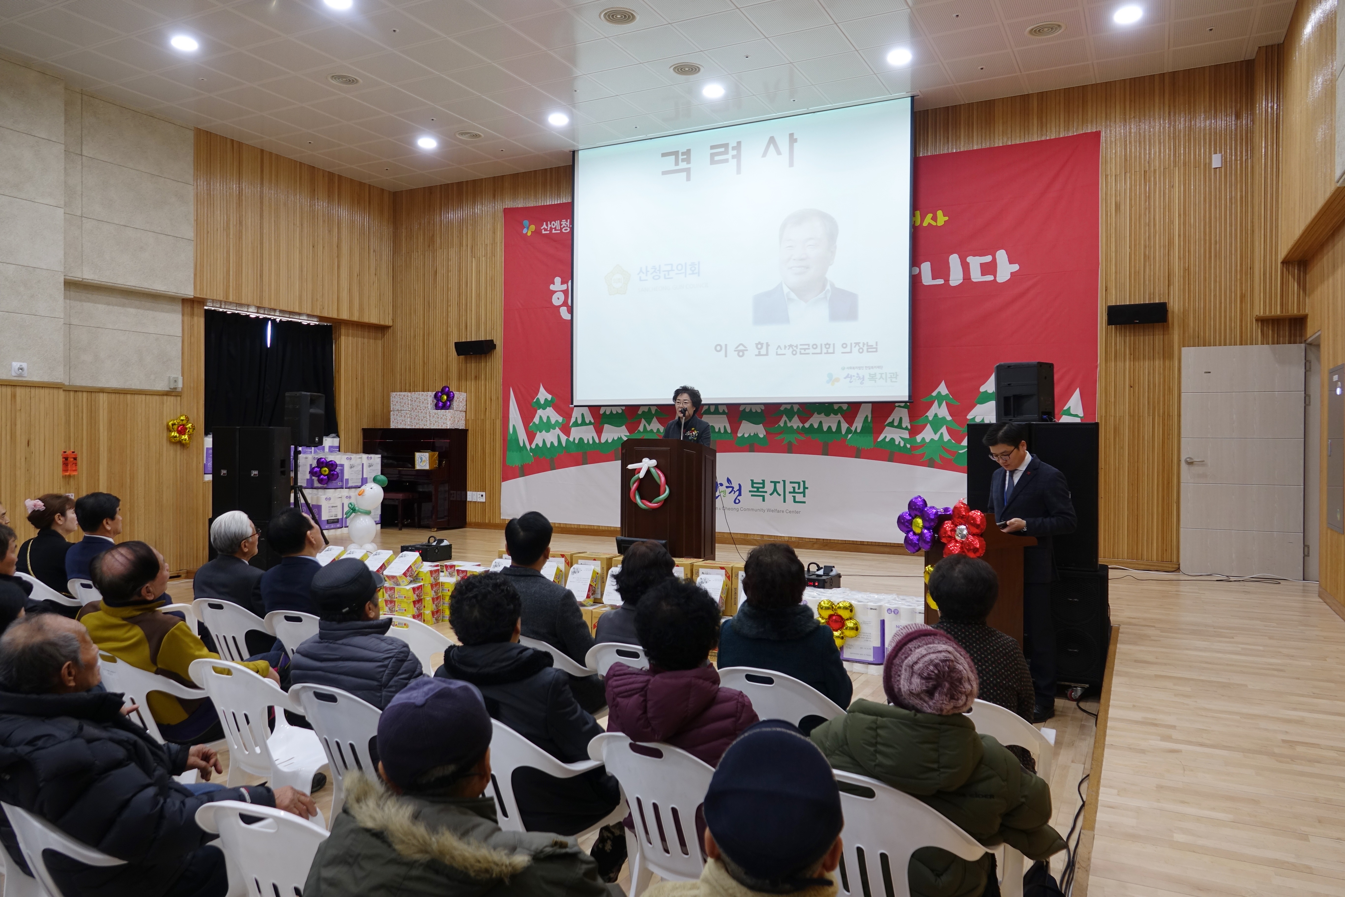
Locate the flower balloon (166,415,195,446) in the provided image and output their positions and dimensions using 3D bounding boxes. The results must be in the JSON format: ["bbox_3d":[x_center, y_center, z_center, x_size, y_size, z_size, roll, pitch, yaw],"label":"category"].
[{"bbox_3d":[-5.318,-0.193,9.697,0.110,0.340,0.310,1,1,28],"label":"flower balloon"}]

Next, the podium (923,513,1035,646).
[{"bbox_3d":[1.675,0.953,4.920,0.410,1.160,0.570,0,1,-5],"label":"podium"}]

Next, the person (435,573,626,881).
[{"bbox_3d":[-0.443,0.970,2.985,0.570,1.180,0.800,1,1,27],"label":"person"}]

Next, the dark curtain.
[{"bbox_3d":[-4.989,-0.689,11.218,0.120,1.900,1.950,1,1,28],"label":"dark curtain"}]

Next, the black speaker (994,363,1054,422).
[{"bbox_3d":[2.729,-0.350,6.950,0.380,0.640,0.400,1,1,43],"label":"black speaker"}]

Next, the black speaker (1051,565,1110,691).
[{"bbox_3d":[2.559,1.113,5.703,0.350,0.720,0.420,1,1,29],"label":"black speaker"}]

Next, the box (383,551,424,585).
[{"bbox_3d":[-2.301,1.034,7.700,0.200,0.115,0.280,1,34,27],"label":"box"}]

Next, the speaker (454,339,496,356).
[{"bbox_3d":[-2.586,-1.301,11.706,0.485,0.170,0.180,1,19,28],"label":"speaker"}]

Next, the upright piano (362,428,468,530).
[{"bbox_3d":[-3.581,0.398,12.048,1.520,1.300,0.640,1,1,27],"label":"upright piano"}]

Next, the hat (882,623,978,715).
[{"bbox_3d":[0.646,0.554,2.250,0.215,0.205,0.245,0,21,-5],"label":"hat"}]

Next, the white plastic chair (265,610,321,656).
[{"bbox_3d":[-1.601,1.127,4.285,0.570,0.800,0.560,1,1,27],"label":"white plastic chair"}]

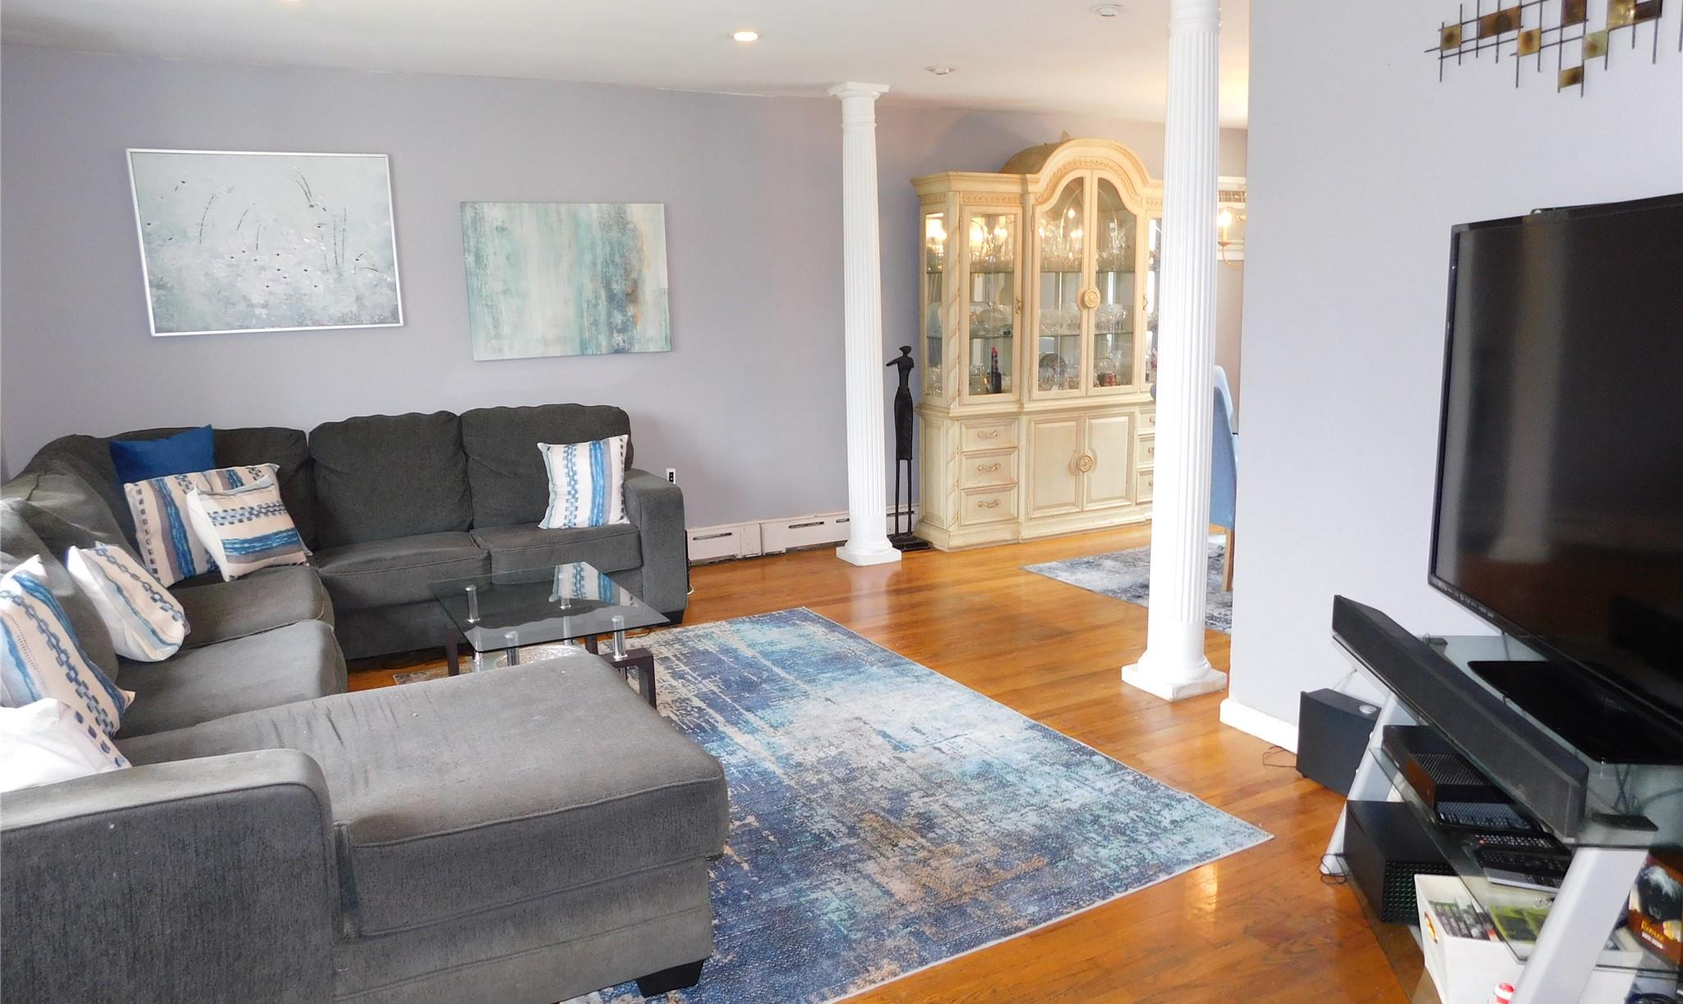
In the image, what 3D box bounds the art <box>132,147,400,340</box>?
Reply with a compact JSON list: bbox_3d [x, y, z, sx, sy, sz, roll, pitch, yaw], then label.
[{"bbox_3d":[-2.458,-1.123,4.848,0.993,0.750,0.030,-7,12,-28],"label":"art"}]

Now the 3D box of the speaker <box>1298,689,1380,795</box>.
[{"bbox_3d":[1.467,0.700,3.211,0.130,0.260,0.280,-7,12,-28],"label":"speaker"}]

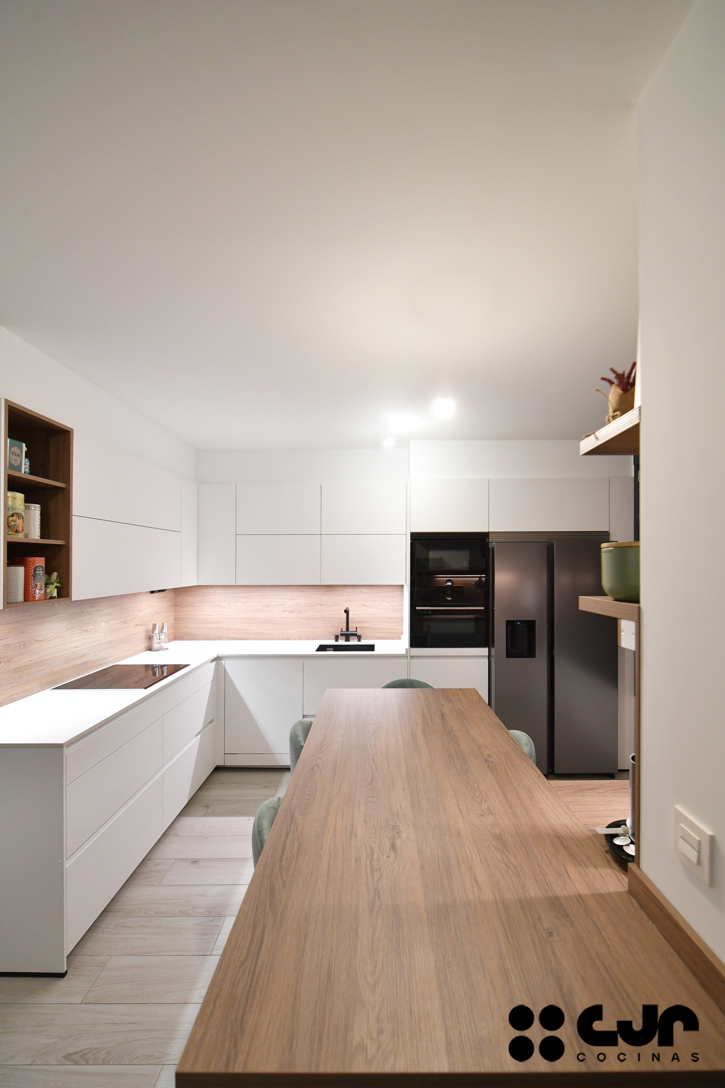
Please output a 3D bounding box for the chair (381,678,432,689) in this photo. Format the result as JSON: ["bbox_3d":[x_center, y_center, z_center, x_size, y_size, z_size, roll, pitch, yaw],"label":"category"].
[{"bbox_3d":[0.260,1.265,2.320,0.500,0.930,0.530,0,-2,1],"label":"chair"}]

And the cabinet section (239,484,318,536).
[{"bbox_3d":[-0.685,-0.283,3.640,0.695,0.415,0.350,0,-1,1],"label":"cabinet section"}]

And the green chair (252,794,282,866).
[{"bbox_3d":[-0.075,1.200,1.250,0.530,0.930,0.500,0,-2,1],"label":"green chair"}]

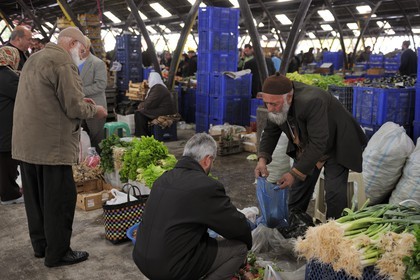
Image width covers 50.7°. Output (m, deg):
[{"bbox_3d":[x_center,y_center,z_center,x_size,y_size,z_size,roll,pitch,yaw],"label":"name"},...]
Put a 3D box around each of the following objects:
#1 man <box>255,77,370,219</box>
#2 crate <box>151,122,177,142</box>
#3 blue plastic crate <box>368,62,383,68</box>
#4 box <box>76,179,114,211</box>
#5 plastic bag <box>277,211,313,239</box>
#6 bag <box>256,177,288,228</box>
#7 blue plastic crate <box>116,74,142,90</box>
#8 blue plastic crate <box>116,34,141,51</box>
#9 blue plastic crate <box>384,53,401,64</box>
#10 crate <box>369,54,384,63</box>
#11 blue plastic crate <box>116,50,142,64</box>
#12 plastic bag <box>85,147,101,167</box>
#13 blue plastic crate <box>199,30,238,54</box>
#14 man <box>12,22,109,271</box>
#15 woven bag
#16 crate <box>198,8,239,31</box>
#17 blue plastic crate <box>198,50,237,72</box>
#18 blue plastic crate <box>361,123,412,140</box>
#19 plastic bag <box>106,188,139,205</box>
[{"bbox_3d":[0.779,0.145,3.390,0.900,1.300,0.580,-8,14,-36],"label":"man"},{"bbox_3d":[-0.793,-0.183,7.633,0.350,0.290,0.490,-3,11,-15],"label":"crate"},{"bbox_3d":[5.882,-2.603,15.684,0.460,0.270,0.360,4,12,17],"label":"blue plastic crate"},{"bbox_3d":[-1.095,0.538,4.280,0.330,0.160,0.260,-8,14,-37],"label":"box"},{"bbox_3d":[0.710,0.682,3.664,0.310,0.140,0.270,5,12,21],"label":"plastic bag"},{"bbox_3d":[0.523,0.521,3.696,0.260,0.420,0.170,2,11,10],"label":"bag"},{"bbox_3d":[-1.687,-1.174,9.326,0.350,0.310,0.430,8,13,32],"label":"blue plastic crate"},{"bbox_3d":[-2.124,-2.546,11.611,0.375,0.365,0.555,6,12,27],"label":"blue plastic crate"},{"bbox_3d":[5.569,-2.466,13.579,0.450,0.240,0.360,5,12,25],"label":"blue plastic crate"},{"bbox_3d":[5.105,-2.484,13.575,0.440,0.220,0.360,5,12,25],"label":"crate"},{"bbox_3d":[-2.124,-2.193,11.678,0.375,0.365,0.555,6,12,27],"label":"blue plastic crate"},{"bbox_3d":[-1.219,0.182,4.618,0.170,0.200,0.160,0,11,0],"label":"plastic bag"},{"bbox_3d":[0.129,-1.754,7.873,0.592,0.366,0.365,-8,14,-35],"label":"blue plastic crate"},{"bbox_3d":[-1.051,0.052,3.086,0.600,1.630,0.500,-5,12,-25],"label":"man"},{"bbox_3d":[-0.631,0.569,3.544,0.390,0.390,0.180,-8,14,-37],"label":"woven bag"},{"bbox_3d":[0.158,-2.118,7.819,0.585,0.382,0.390,-7,13,-31],"label":"crate"},{"bbox_3d":[0.116,-1.395,7.944,0.592,0.366,0.365,-8,14,-35],"label":"blue plastic crate"},{"bbox_3d":[1.925,-0.017,4.918,0.570,0.380,0.385,-6,13,-30],"label":"blue plastic crate"},{"bbox_3d":[-0.715,0.469,3.584,0.270,0.170,0.180,4,12,20],"label":"plastic bag"}]

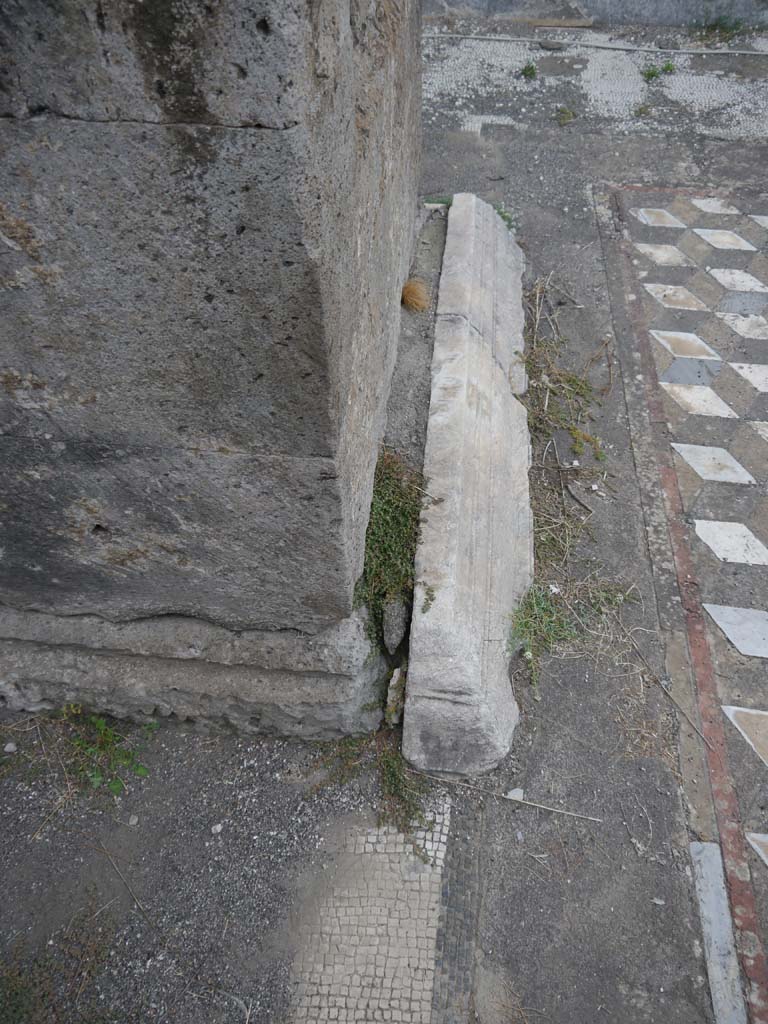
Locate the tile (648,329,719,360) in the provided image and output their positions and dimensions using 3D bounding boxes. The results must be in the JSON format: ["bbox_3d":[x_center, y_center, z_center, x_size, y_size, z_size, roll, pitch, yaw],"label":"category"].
[{"bbox_3d":[0.919,-0.505,2.532,0.196,0.015,0.128,4,47,3],"label":"tile"}]

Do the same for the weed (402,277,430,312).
[{"bbox_3d":[0.104,-0.691,2.616,0.090,0.080,0.090,4,47,3],"label":"weed"}]

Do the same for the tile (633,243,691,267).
[{"bbox_3d":[0.985,-0.888,2.888,0.196,0.015,0.131,4,47,3],"label":"tile"}]

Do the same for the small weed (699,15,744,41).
[{"bbox_3d":[1.795,-2.589,4.411,0.225,0.080,0.150,4,47,3],"label":"small weed"}]

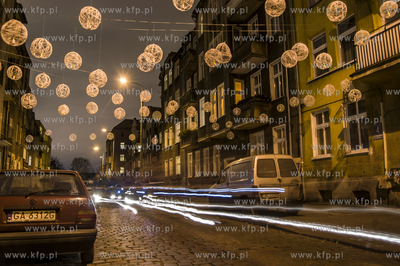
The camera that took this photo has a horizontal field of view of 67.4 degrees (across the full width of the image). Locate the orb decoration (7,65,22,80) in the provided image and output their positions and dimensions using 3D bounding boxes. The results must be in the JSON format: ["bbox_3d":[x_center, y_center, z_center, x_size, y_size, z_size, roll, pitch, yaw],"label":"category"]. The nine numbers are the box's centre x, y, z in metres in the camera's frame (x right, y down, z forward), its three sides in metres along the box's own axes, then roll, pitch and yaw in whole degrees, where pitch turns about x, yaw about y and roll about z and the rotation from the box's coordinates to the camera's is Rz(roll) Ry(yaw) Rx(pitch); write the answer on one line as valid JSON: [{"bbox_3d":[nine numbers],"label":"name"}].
[{"bbox_3d":[-4.901,-1.581,7.939,0.400,0.400,0.400,3,-10,-20],"label":"orb decoration"}]

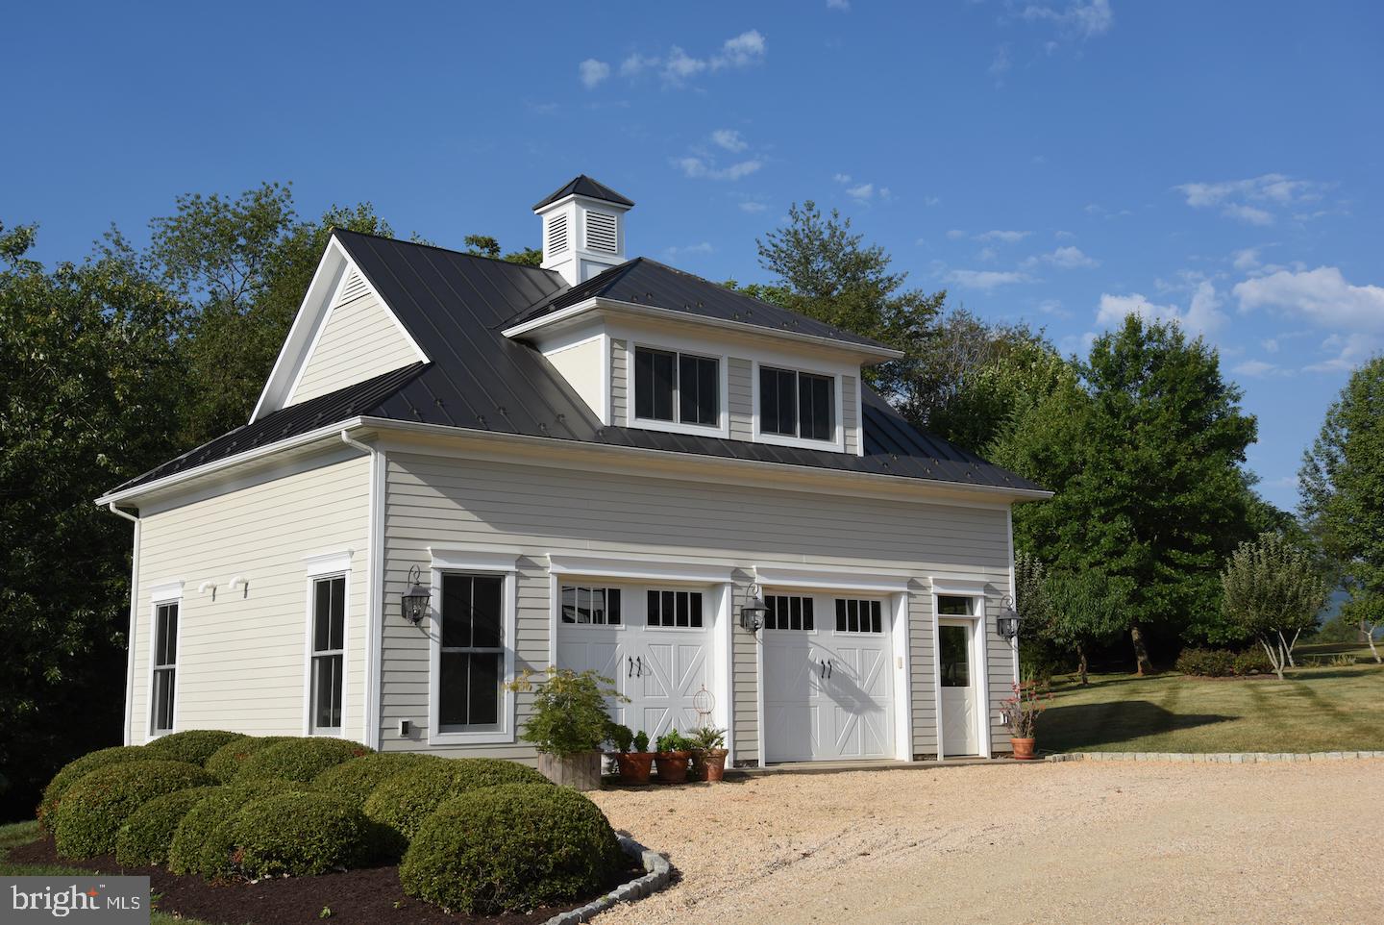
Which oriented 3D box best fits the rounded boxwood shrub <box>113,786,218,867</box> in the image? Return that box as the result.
[{"bbox_3d":[-3.699,2.544,12.100,0.970,0.520,0.970,6,-11,-37],"label":"rounded boxwood shrub"}]

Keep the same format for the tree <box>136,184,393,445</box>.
[{"bbox_3d":[-8.756,0.247,34.355,5.600,12.259,5.600,6,-11,-37],"label":"tree"}]

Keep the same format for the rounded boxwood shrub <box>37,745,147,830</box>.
[{"bbox_3d":[-5.403,3.052,15.913,1.430,0.750,1.430,6,-11,-37],"label":"rounded boxwood shrub"}]

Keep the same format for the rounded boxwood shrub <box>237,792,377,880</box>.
[{"bbox_3d":[-2.721,2.517,11.750,1.020,0.540,1.020,6,-11,-37],"label":"rounded boxwood shrub"}]

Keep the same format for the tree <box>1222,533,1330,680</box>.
[{"bbox_3d":[13.786,3.399,40.000,2.500,3.450,2.500,-4,-9,19],"label":"tree"}]

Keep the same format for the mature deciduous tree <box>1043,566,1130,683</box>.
[{"bbox_3d":[11.442,4.774,49.000,2.505,3.350,2.505,0,-9,0],"label":"mature deciduous tree"}]

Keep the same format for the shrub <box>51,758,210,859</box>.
[{"bbox_3d":[-4.646,2.852,14.089,1.340,0.740,1.340,6,-11,-37],"label":"shrub"}]

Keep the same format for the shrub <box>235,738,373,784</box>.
[{"bbox_3d":[-3.997,3.234,17.585,1.420,0.750,1.420,6,-11,-37],"label":"shrub"}]

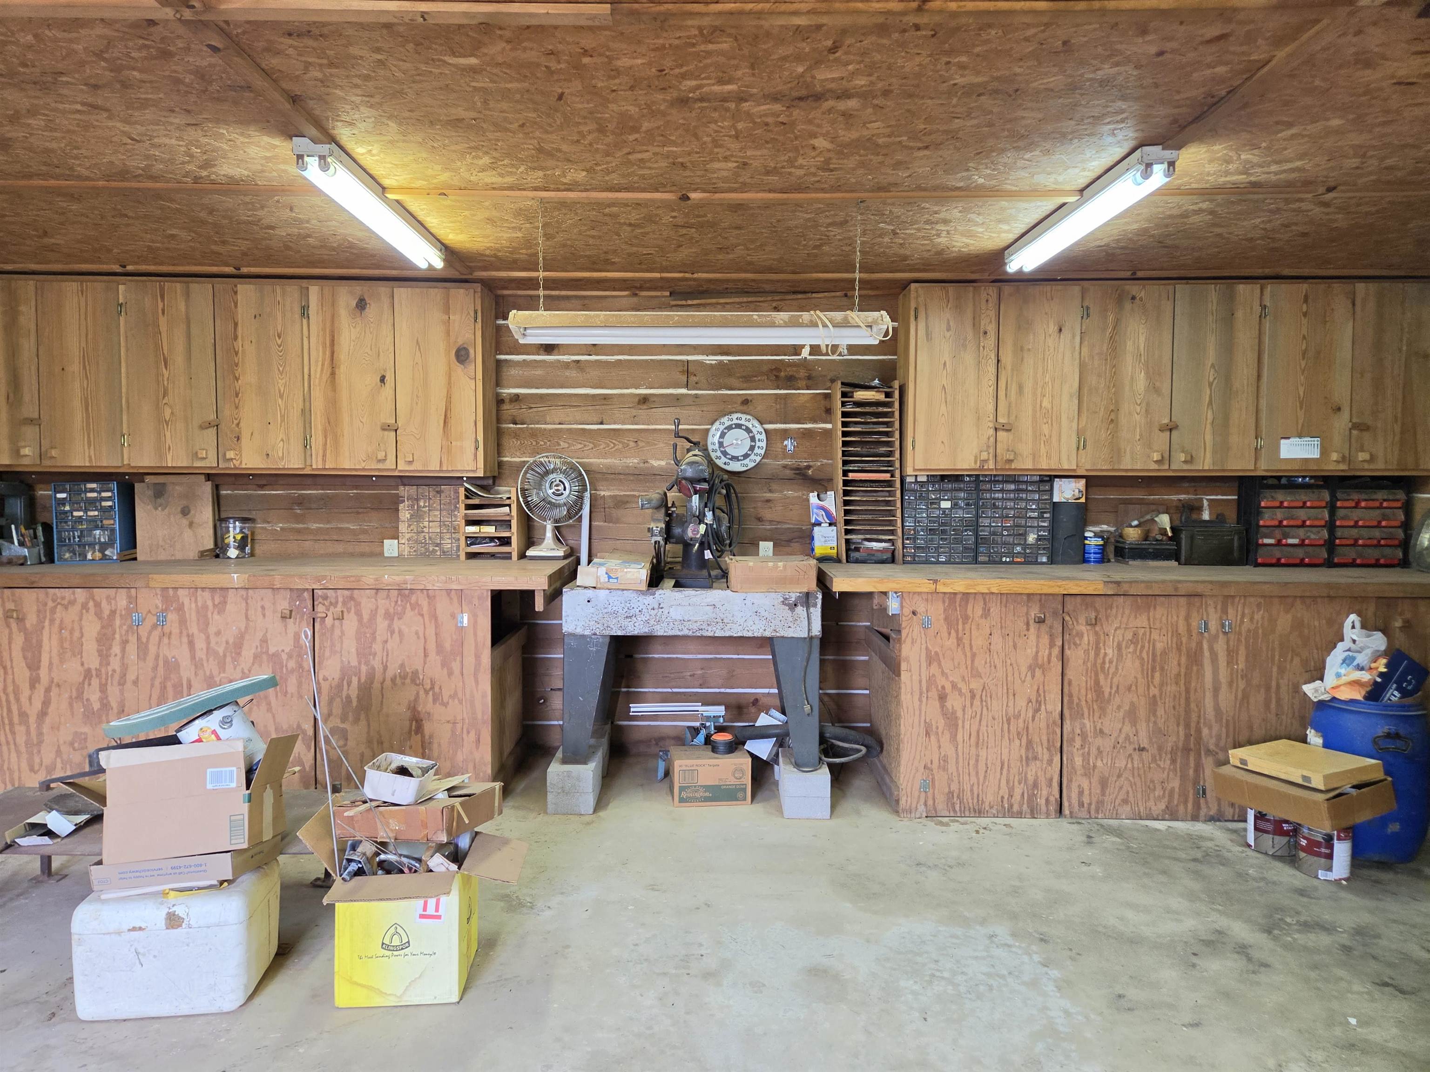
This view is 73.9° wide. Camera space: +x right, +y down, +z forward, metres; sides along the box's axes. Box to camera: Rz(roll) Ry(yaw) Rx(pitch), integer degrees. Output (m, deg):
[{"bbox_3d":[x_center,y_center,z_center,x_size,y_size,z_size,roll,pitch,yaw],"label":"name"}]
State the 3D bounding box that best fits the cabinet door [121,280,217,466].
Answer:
[{"bbox_3d":[-2.611,-0.771,4.563,0.430,0.885,0.030,0,3,-1],"label":"cabinet door"}]

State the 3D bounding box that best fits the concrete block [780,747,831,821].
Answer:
[{"bbox_3d":[0.389,1.078,4.146,0.191,0.186,0.405,0,3,1],"label":"concrete block"}]

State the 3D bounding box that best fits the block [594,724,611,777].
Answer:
[{"bbox_3d":[-0.622,1.048,4.709,0.190,0.186,0.390,0,3,-1],"label":"block"}]

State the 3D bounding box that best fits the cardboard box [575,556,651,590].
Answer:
[{"bbox_3d":[-0.425,0.163,4.110,0.290,0.106,0.280,0,3,2],"label":"cardboard box"}]

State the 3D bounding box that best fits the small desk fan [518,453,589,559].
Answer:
[{"bbox_3d":[-0.795,-0.146,4.710,0.350,0.525,0.260,-1,3,-13],"label":"small desk fan"}]

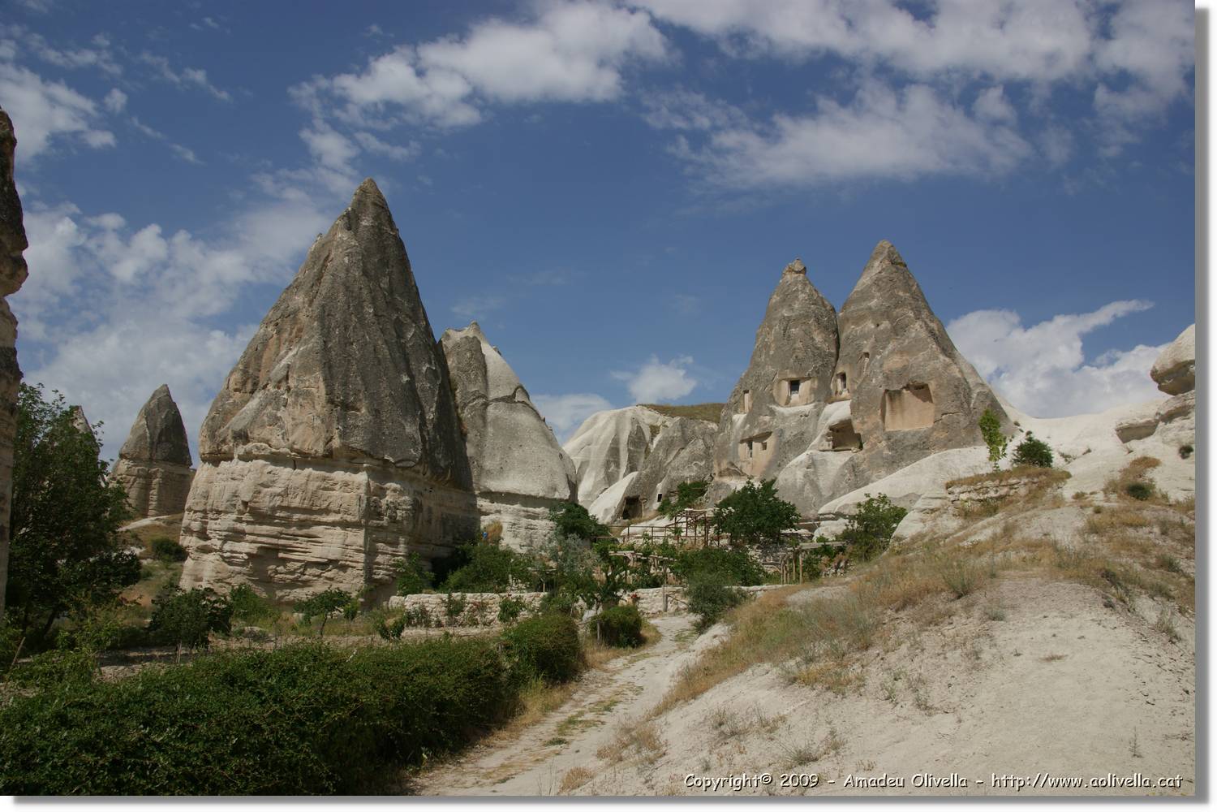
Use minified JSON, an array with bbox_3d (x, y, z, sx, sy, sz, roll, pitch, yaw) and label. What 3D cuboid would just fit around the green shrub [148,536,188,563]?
[{"bbox_3d":[-23.635,7.686,49.000,2.030,1.480,1.880,4,-9,-26],"label":"green shrub"}]

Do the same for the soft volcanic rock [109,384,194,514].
[{"bbox_3d":[-42.004,4.158,84.000,7.610,12.170,7.230,4,-9,-27],"label":"soft volcanic rock"}]

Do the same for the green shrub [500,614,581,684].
[{"bbox_3d":[-1.243,4.474,16.800,1.410,1.310,1.450,1,-8,-4],"label":"green shrub"}]

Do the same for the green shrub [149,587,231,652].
[{"bbox_3d":[-8.460,4.359,18.500,1.510,1.400,1.600,0,-11,0],"label":"green shrub"}]

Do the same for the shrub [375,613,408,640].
[{"bbox_3d":[-5.832,5.911,24.500,0.890,0.740,0.830,2,-8,-13],"label":"shrub"}]

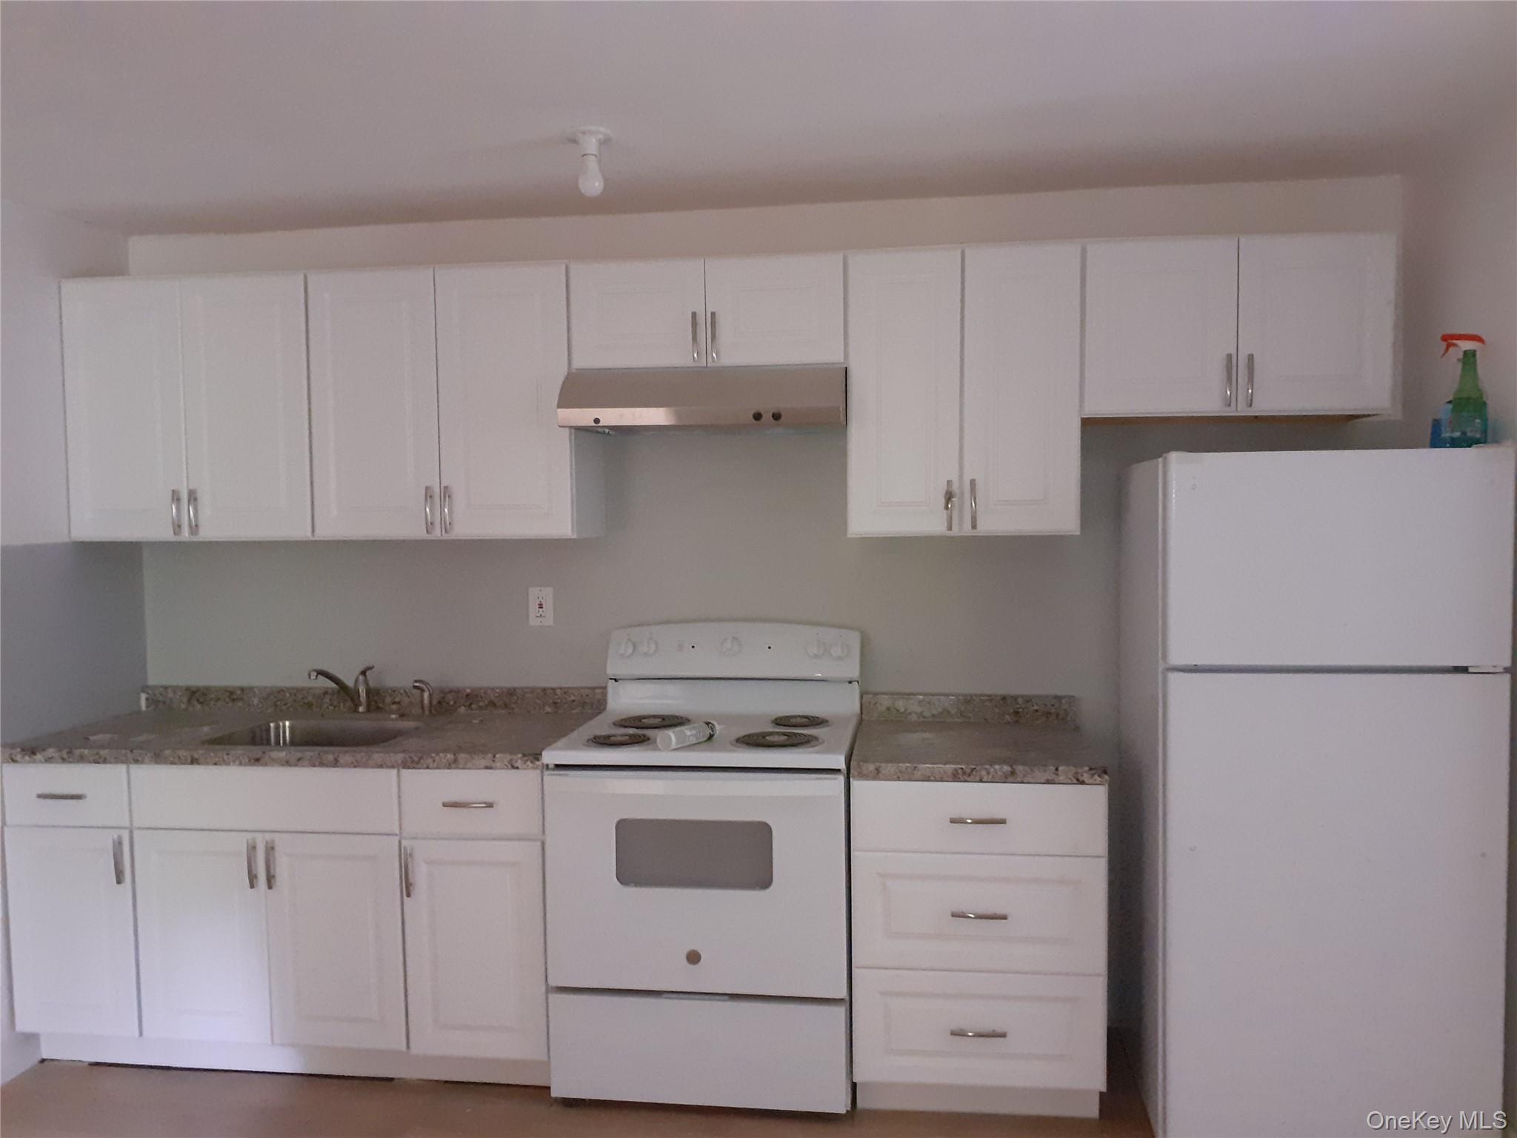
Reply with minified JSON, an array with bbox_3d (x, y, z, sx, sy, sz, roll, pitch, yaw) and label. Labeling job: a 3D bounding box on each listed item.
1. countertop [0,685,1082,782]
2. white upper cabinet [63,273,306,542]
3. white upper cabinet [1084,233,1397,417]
[{"bbox_3d":[-0.573,0.444,3.315,2.921,0.114,0.645,0,3,8],"label":"countertop"},{"bbox_3d":[-1.628,-0.465,3.567,0.758,0.753,0.335,0,3,8],"label":"white upper cabinet"},{"bbox_3d":[1.236,-0.626,3.173,0.762,0.450,0.335,0,3,8],"label":"white upper cabinet"}]

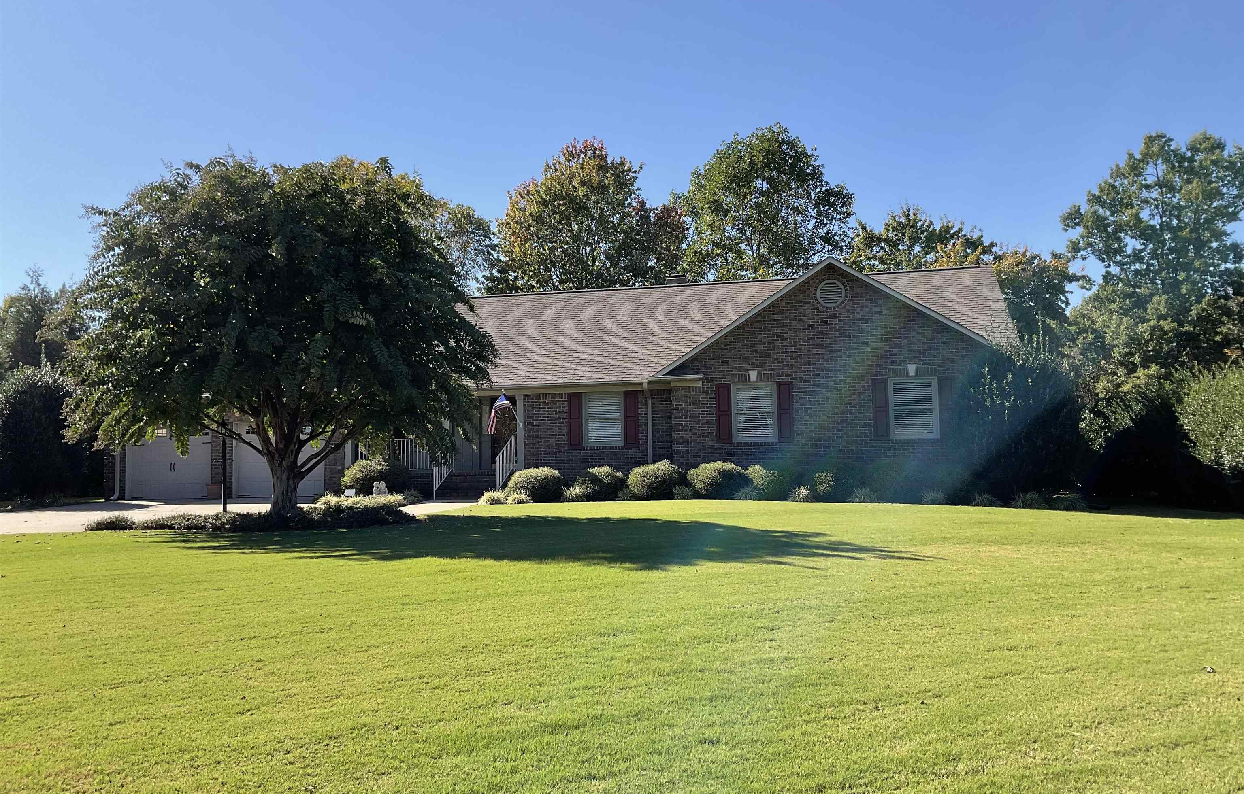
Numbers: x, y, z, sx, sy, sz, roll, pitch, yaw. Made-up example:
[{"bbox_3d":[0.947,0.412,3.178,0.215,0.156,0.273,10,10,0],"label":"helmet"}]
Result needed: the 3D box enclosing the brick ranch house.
[{"bbox_3d":[-1.617,-0.108,31.851,25.000,6.300,11.900,-2,-4,14],"label":"brick ranch house"}]

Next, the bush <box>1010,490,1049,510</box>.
[{"bbox_3d":[8.490,2.145,21.703,0.850,0.420,0.750,-2,-4,14],"label":"bush"}]

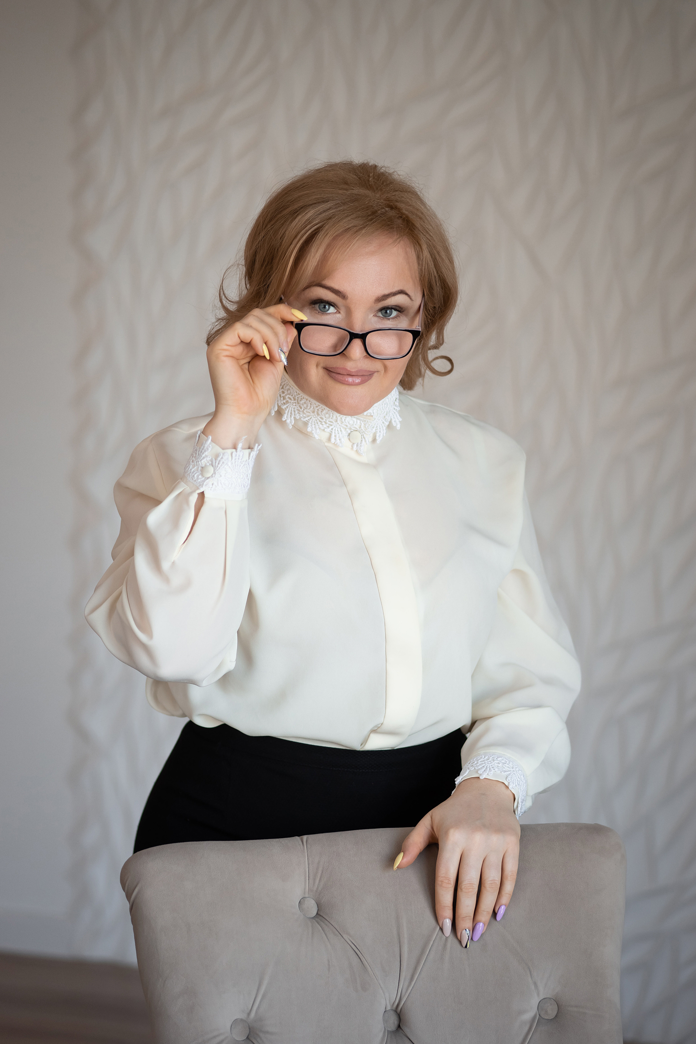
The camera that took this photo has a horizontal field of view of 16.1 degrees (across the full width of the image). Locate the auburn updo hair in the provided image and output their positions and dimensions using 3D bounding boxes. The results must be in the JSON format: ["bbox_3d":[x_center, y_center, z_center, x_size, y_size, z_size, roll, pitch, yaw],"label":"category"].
[{"bbox_3d":[-0.015,-0.253,2.520,0.247,0.235,0.240,4,12,-10],"label":"auburn updo hair"}]

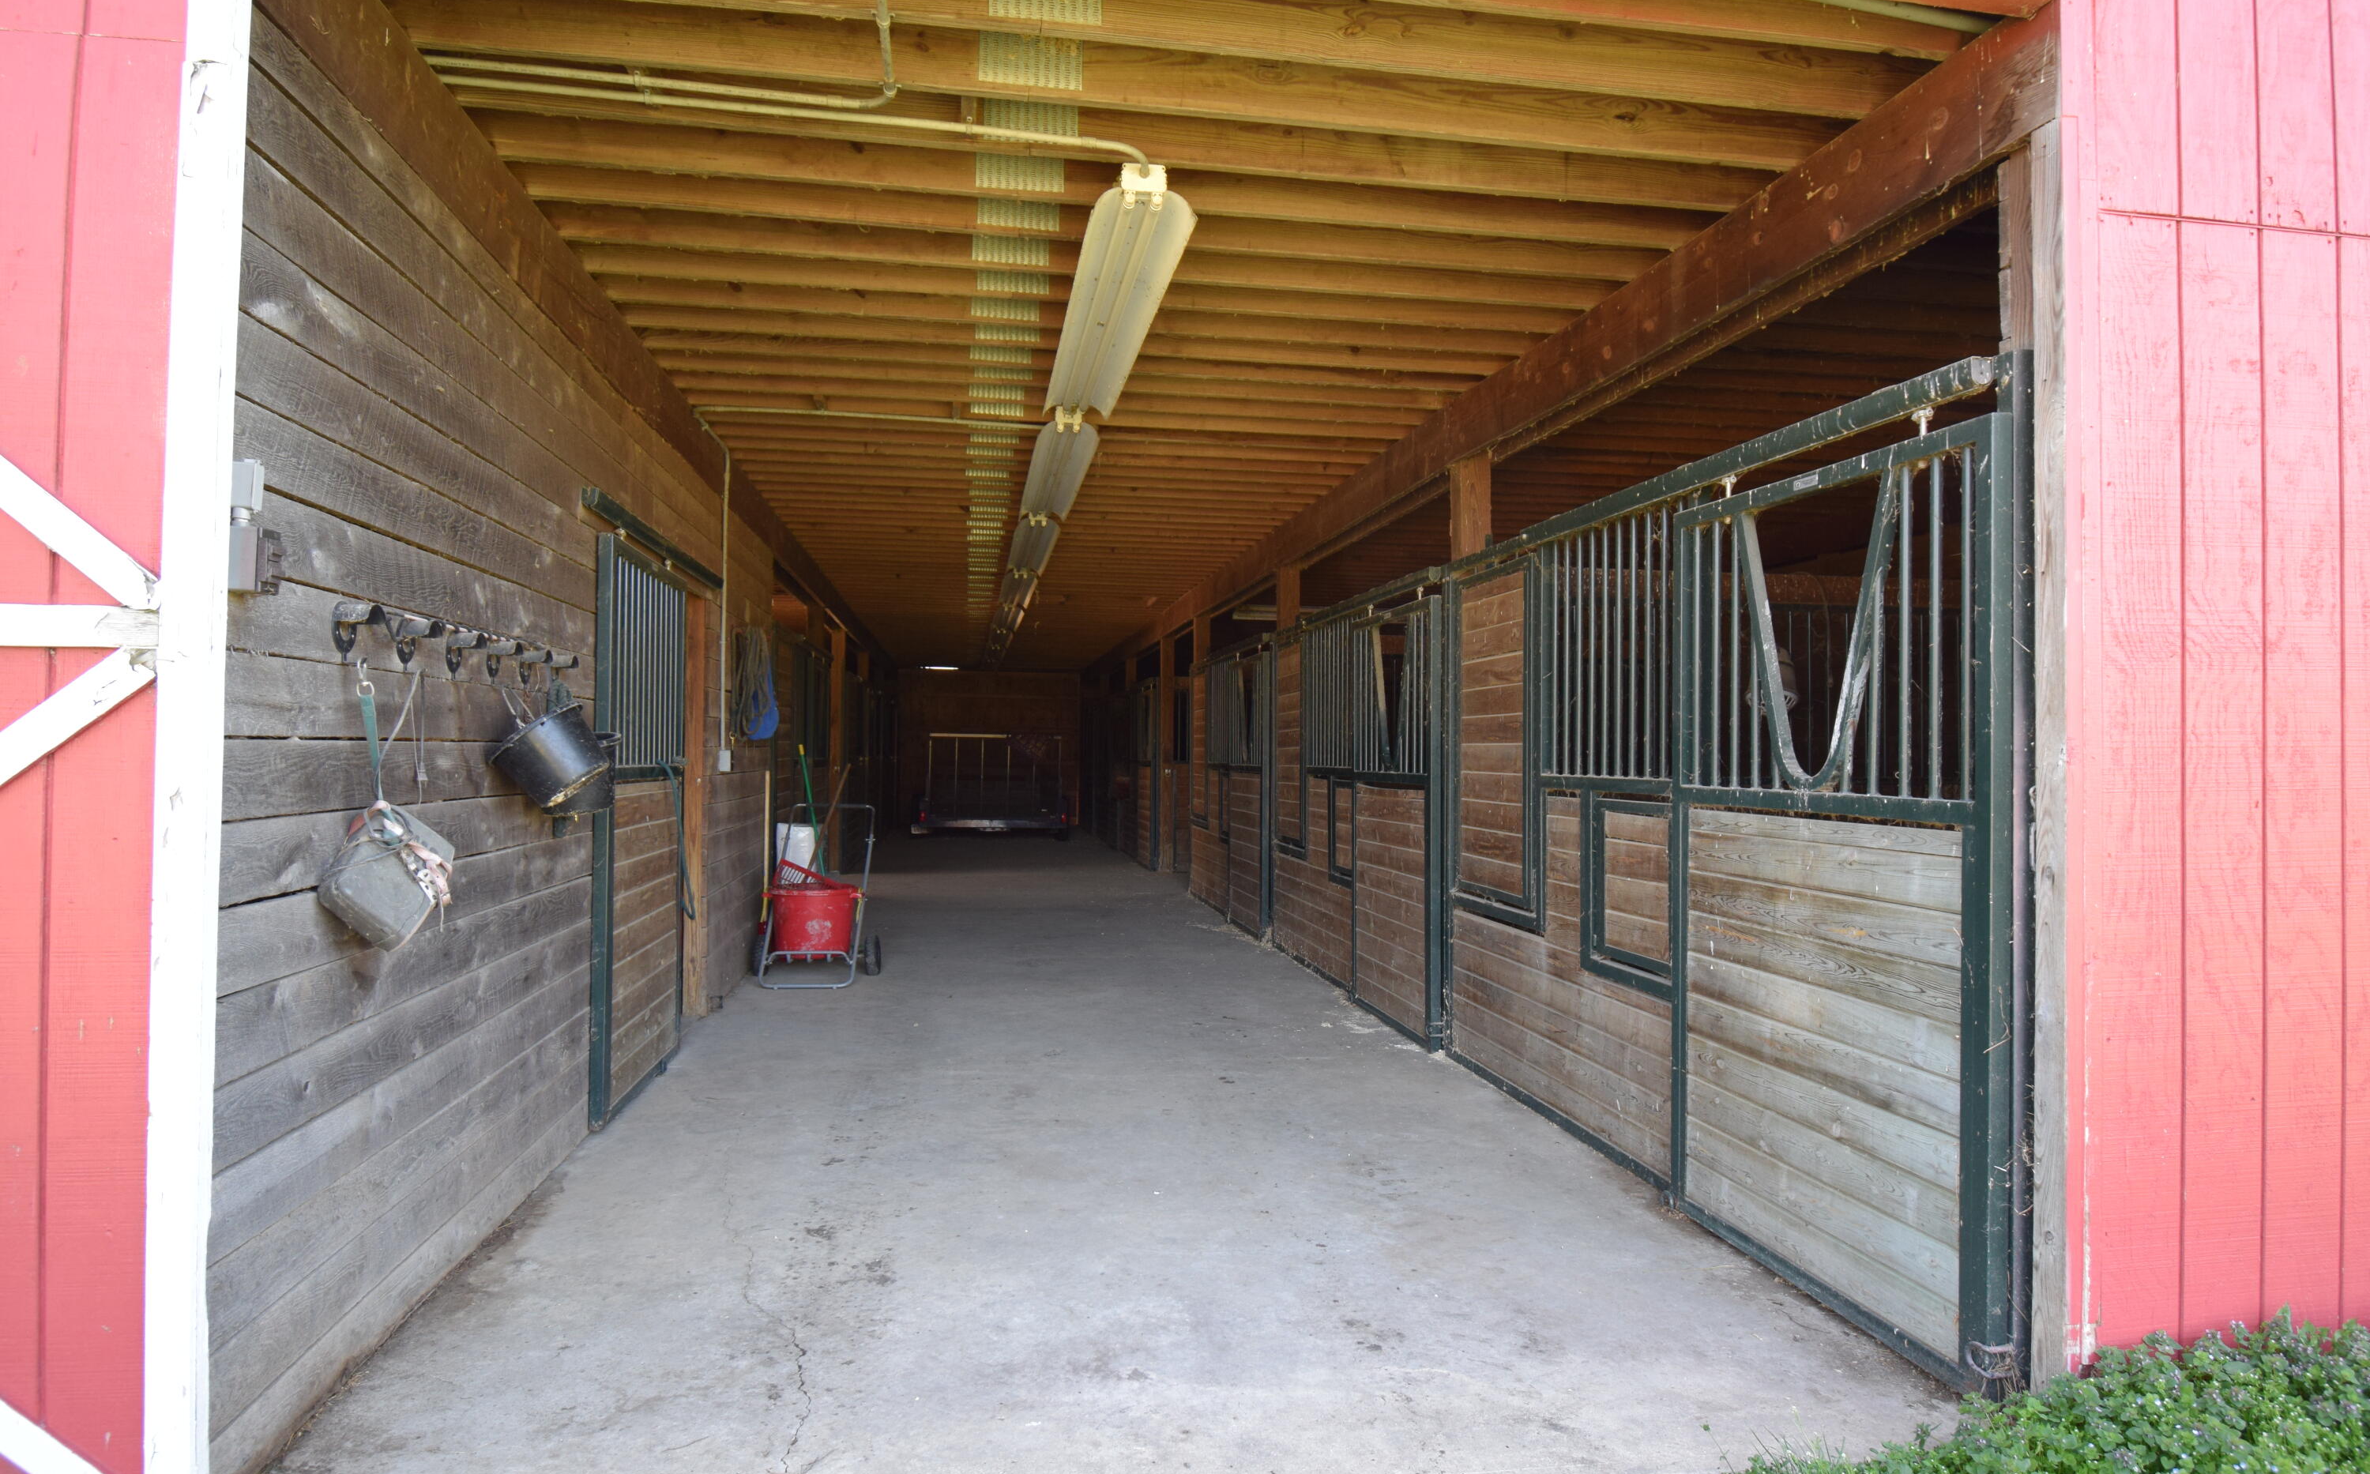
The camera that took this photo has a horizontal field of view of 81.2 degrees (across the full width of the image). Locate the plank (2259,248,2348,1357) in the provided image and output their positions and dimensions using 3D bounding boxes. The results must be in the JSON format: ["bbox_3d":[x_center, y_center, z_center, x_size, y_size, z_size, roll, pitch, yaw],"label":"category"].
[{"bbox_3d":[2.465,0.090,3.064,0.203,2.435,0.025,1,-1,-9],"label":"plank"}]

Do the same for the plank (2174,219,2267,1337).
[{"bbox_3d":[2.265,0.087,3.033,0.203,2.435,0.025,1,-1,-9],"label":"plank"}]

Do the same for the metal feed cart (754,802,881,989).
[{"bbox_3d":[-2.253,0.967,8.509,0.720,1.060,0.720,1,-1,-9],"label":"metal feed cart"}]

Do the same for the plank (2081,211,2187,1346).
[{"bbox_3d":[2.056,0.084,3.001,0.222,2.435,0.025,1,-1,-9],"label":"plank"}]

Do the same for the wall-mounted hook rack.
[{"bbox_3d":[-1.911,-0.222,3.807,0.090,0.150,1.680,1,-1,-9],"label":"wall-mounted hook rack"}]

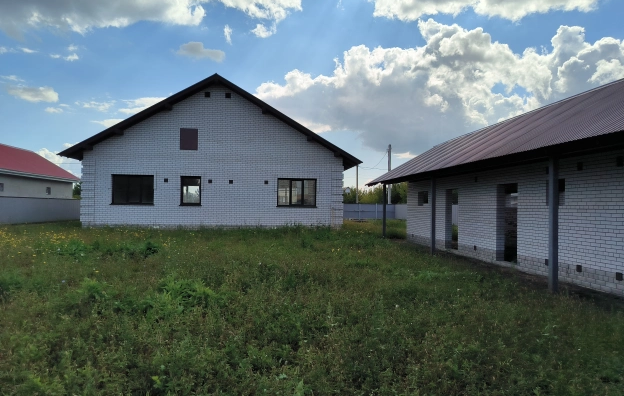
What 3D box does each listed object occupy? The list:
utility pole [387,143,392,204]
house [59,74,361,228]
[{"bbox_3d":[9.372,-1.909,52.425,0.330,9.170,0.330,1,-1,-7],"label":"utility pole"},{"bbox_3d":[-5.539,-2.215,27.720,15.070,8.000,11.800,1,-1,-7],"label":"house"}]

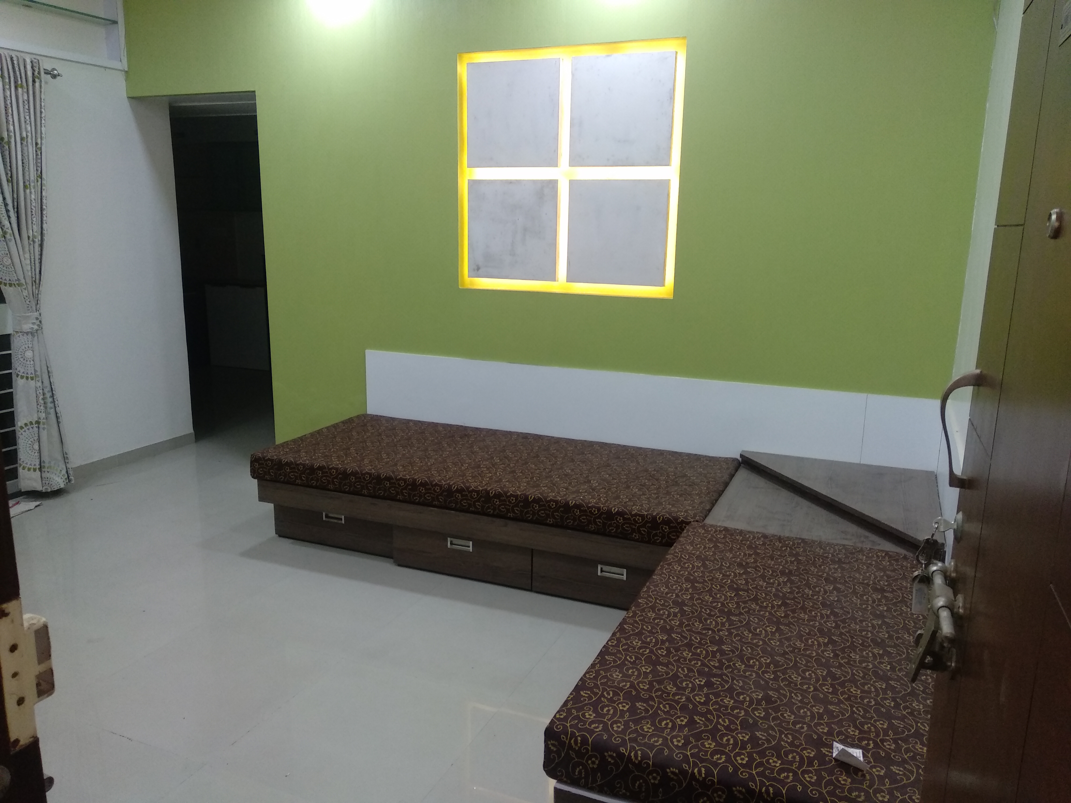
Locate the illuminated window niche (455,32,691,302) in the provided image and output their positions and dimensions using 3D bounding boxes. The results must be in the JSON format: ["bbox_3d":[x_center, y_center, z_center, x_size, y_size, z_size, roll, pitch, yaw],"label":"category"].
[{"bbox_3d":[0.132,-1.050,3.707,1.081,1.095,0.050,6,13,22],"label":"illuminated window niche"}]

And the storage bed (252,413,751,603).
[{"bbox_3d":[-0.179,0.449,3.621,1.990,0.412,0.913,6,13,22],"label":"storage bed"}]

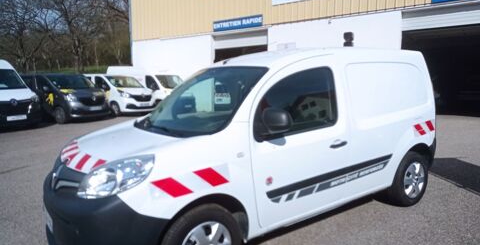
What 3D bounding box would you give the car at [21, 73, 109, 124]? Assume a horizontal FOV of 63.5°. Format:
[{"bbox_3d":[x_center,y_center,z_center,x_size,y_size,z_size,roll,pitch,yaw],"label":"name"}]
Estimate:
[{"bbox_3d":[-7.620,-1.080,16.200,5.050,1.970,1.960,4,8,33],"label":"car"}]

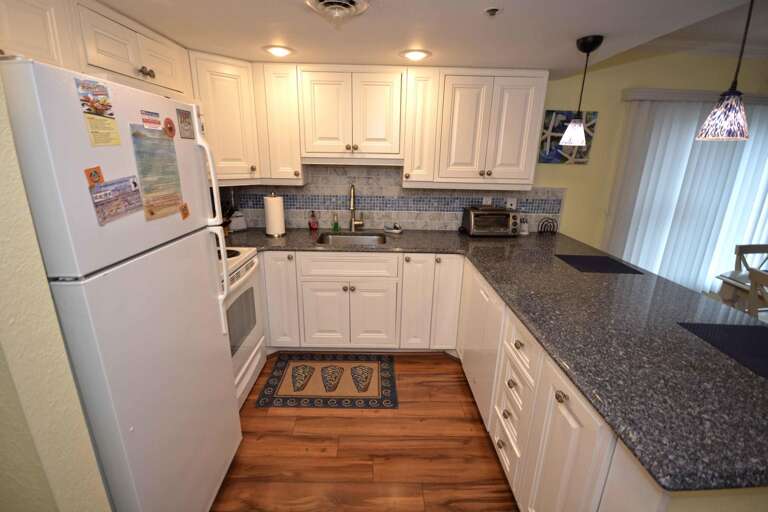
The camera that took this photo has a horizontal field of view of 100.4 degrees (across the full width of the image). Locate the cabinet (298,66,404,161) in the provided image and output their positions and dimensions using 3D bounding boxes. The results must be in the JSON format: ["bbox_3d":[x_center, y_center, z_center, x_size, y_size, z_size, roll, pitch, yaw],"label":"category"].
[{"bbox_3d":[-0.229,-1.066,2.483,0.776,0.625,0.330,1,17,-1],"label":"cabinet"}]

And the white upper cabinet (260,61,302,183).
[{"bbox_3d":[-0.713,-0.966,2.426,0.235,0.785,0.330,1,18,-1],"label":"white upper cabinet"}]

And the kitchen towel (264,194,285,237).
[{"bbox_3d":[-0.862,-0.312,2.524,0.145,0.305,0.145,1,18,-1],"label":"kitchen towel"}]

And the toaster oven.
[{"bbox_3d":[0.932,-0.291,2.808,0.405,0.215,0.240,1,17,-1],"label":"toaster oven"}]

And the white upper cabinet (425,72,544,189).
[{"bbox_3d":[0.747,-0.936,2.449,0.745,0.800,0.330,1,18,-1],"label":"white upper cabinet"}]

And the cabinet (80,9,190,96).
[{"bbox_3d":[-1.348,-0.986,1.599,0.331,0.300,0.770,1,17,-1],"label":"cabinet"}]

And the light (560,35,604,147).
[{"bbox_3d":[1.053,-0.859,1.699,0.125,0.515,0.125,1,17,-1],"label":"light"}]

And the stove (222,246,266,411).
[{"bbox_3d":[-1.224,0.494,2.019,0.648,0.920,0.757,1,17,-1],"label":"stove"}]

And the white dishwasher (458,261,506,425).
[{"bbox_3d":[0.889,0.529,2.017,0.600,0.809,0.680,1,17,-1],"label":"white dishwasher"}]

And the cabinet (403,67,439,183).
[{"bbox_3d":[0.265,-0.955,2.438,0.229,0.765,0.330,1,18,-1],"label":"cabinet"}]

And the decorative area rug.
[{"bbox_3d":[-0.368,0.882,2.307,0.920,0.010,0.562,1,18,-1],"label":"decorative area rug"}]

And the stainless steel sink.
[{"bbox_3d":[-0.238,-0.041,2.530,0.540,0.190,0.370,1,18,-1],"label":"stainless steel sink"}]

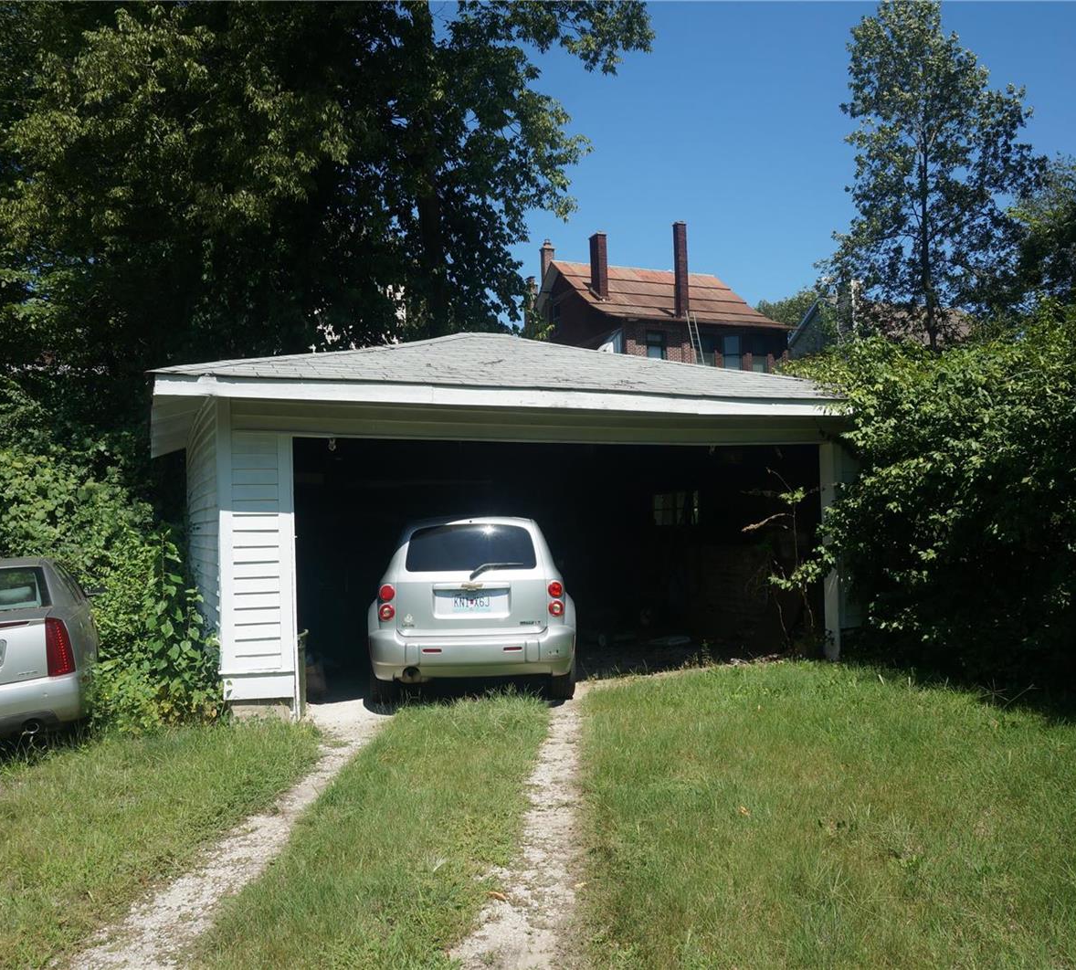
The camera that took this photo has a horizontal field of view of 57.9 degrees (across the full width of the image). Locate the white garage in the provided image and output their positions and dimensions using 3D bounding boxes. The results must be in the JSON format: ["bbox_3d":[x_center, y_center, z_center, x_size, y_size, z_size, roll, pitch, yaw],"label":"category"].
[{"bbox_3d":[-0.600,0.111,11.157,7.117,3.701,6.577,0,-2,-22],"label":"white garage"}]

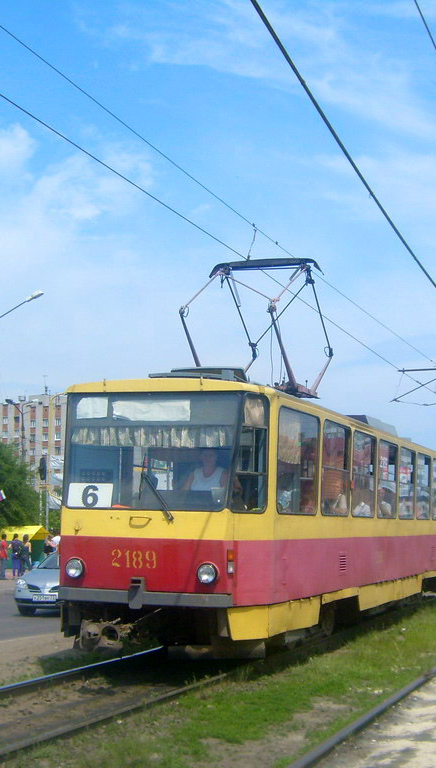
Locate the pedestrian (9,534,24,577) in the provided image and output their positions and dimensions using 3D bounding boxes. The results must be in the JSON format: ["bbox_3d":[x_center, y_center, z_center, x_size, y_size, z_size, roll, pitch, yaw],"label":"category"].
[{"bbox_3d":[-7.470,6.402,38.512,0.550,1.660,0.380,0,-8,3],"label":"pedestrian"}]

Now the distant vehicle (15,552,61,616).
[{"bbox_3d":[-2.798,4.254,23.081,1.760,1.480,4.560,-2,-8,15],"label":"distant vehicle"}]

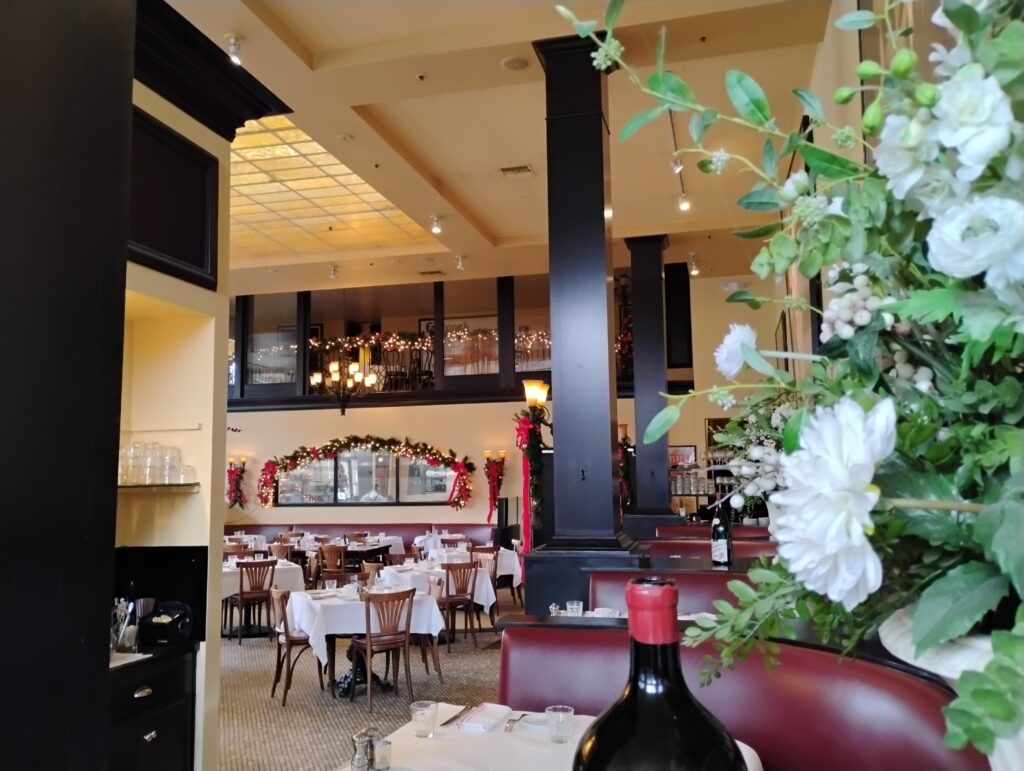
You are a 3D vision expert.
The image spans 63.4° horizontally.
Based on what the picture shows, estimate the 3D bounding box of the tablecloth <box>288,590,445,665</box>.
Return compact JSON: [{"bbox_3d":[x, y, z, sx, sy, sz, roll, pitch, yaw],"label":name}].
[{"bbox_3d":[-1.319,2.070,7.254,0.980,0.470,1.000,3,-7,-31],"label":"tablecloth"}]

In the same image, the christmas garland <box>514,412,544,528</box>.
[{"bbox_3d":[0.137,0.633,6.325,0.190,0.860,0.250,-2,-6,14],"label":"christmas garland"}]

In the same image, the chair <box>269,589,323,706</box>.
[{"bbox_3d":[-1.706,2.116,6.823,0.490,0.880,0.430,3,-7,-31],"label":"chair"}]

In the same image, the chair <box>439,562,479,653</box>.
[{"bbox_3d":[-0.607,2.301,8.731,0.430,0.880,0.490,2,-7,-27],"label":"chair"}]

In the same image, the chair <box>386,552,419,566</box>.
[{"bbox_3d":[-1.041,2.224,8.716,0.440,0.870,0.500,2,-7,-28],"label":"chair"}]

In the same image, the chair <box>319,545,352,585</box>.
[{"bbox_3d":[-2.093,2.411,10.309,0.430,0.870,0.500,-2,-6,14],"label":"chair"}]

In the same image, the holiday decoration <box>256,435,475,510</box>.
[{"bbox_3d":[-2.477,1.471,14.026,3.850,1.200,0.250,-2,-6,14],"label":"holiday decoration"}]

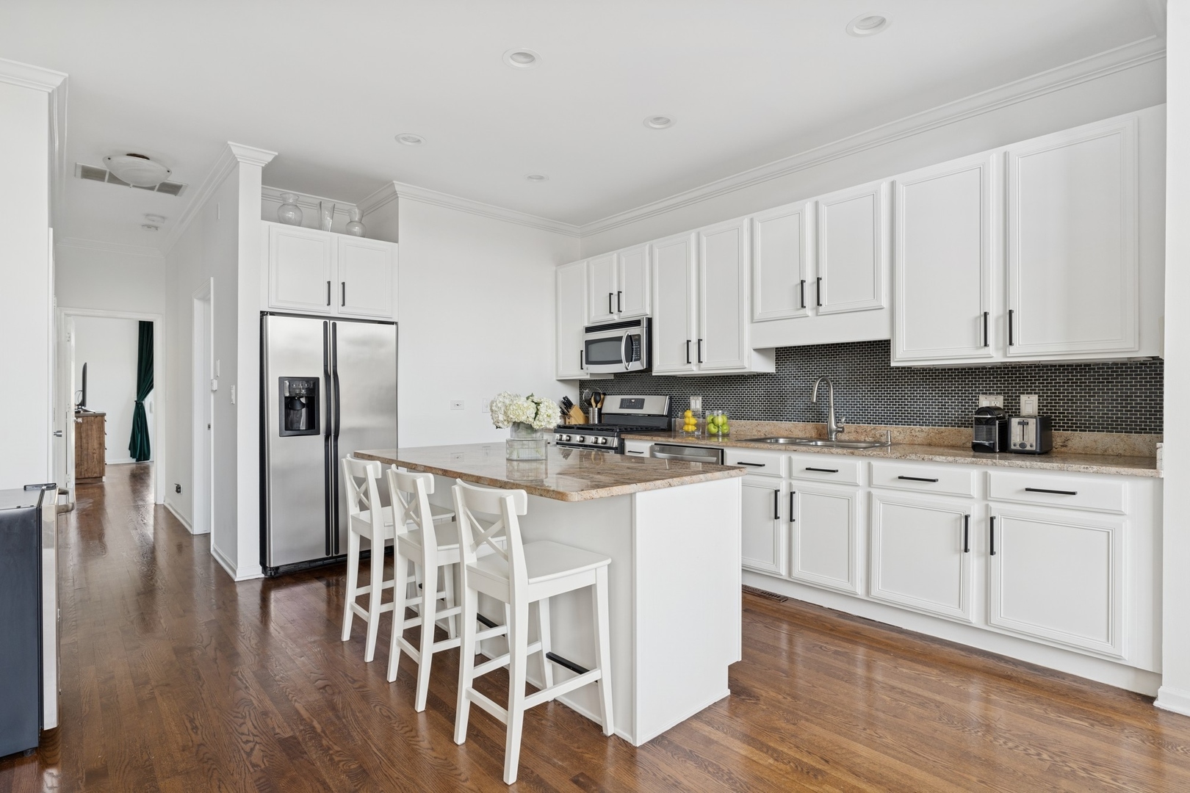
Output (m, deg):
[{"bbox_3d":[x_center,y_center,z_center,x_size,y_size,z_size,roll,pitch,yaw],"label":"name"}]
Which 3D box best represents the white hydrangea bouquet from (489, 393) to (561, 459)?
[{"bbox_3d":[-0.325,0.135,2.770,0.310,0.312,0.310,0,0,0],"label":"white hydrangea bouquet"}]

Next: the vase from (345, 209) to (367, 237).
[{"bbox_3d":[-1.849,-1.308,4.600,0.162,0.245,0.162,0,0,-42],"label":"vase"}]

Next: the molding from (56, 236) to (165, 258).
[{"bbox_3d":[-5.161,-1.586,6.382,0.903,0.082,0.085,0,0,-42],"label":"molding"}]

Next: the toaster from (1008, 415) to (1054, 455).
[{"bbox_3d":[2.199,0.194,2.998,0.255,0.192,0.145,0,0,-45],"label":"toaster"}]

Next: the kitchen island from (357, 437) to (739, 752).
[{"bbox_3d":[-0.333,0.750,2.846,0.940,0.909,1.885,0,0,-42],"label":"kitchen island"}]

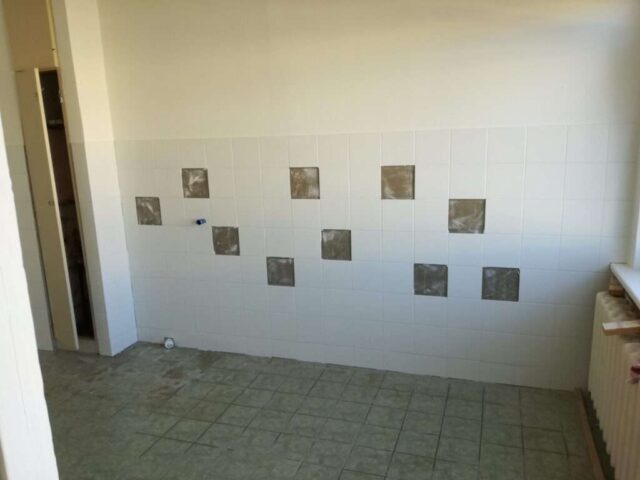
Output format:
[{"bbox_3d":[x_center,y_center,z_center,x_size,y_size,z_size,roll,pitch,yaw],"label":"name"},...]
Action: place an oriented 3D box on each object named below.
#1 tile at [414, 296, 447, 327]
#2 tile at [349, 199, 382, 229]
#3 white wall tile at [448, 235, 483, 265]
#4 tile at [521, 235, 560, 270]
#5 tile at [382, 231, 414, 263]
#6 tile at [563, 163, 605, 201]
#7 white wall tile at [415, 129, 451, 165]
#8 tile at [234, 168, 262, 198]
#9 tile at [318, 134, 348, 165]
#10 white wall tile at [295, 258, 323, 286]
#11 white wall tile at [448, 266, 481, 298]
[{"bbox_3d":[0.691,0.441,3.107,0.198,0.198,0.010,2,12,18],"label":"tile"},{"bbox_3d":[0.290,-0.159,3.108,0.198,0.198,0.010,2,12,18],"label":"tile"},{"bbox_3d":[0.868,0.056,2.970,0.198,0.198,0.010,2,12,18],"label":"white wall tile"},{"bbox_3d":[1.247,0.069,2.837,0.198,0.198,0.010,2,12,18],"label":"tile"},{"bbox_3d":[0.485,0.043,3.083,0.198,0.198,0.008,2,12,18],"label":"tile"},{"bbox_3d":[1.421,-0.314,2.682,0.199,0.199,0.010,2,13,19],"label":"tile"},{"bbox_3d":[0.657,-0.538,2.908,0.198,0.198,0.010,2,12,18],"label":"white wall tile"},{"bbox_3d":[-0.478,-0.380,3.316,0.198,0.198,0.008,2,12,18],"label":"tile"},{"bbox_3d":[0.086,-0.556,3.094,0.198,0.198,0.010,2,12,18],"label":"tile"},{"bbox_3d":[-0.077,0.220,3.317,0.198,0.198,0.010,2,12,18],"label":"white wall tile"},{"bbox_3d":[0.875,0.252,3.010,0.198,0.198,0.010,2,12,18],"label":"white wall tile"}]

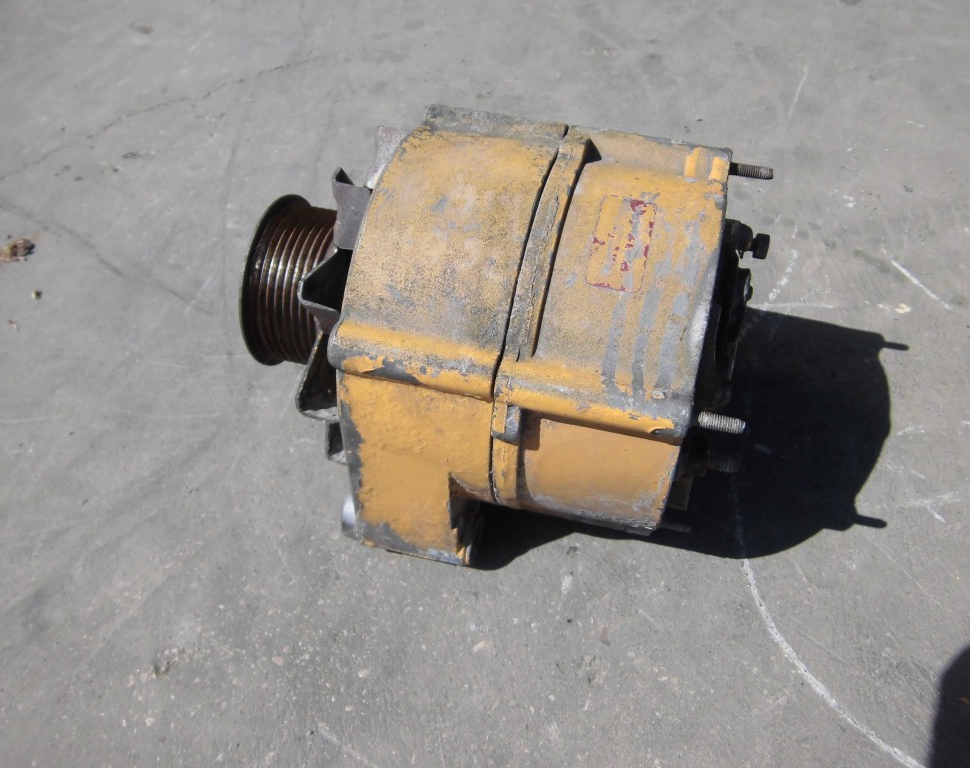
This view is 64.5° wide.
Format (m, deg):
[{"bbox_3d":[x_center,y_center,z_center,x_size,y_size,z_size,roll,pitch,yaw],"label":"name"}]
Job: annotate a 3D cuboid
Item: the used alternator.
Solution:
[{"bbox_3d":[0.004,-0.024,0.312,0.190,0.148,0.156,11,50,12],"label":"used alternator"}]

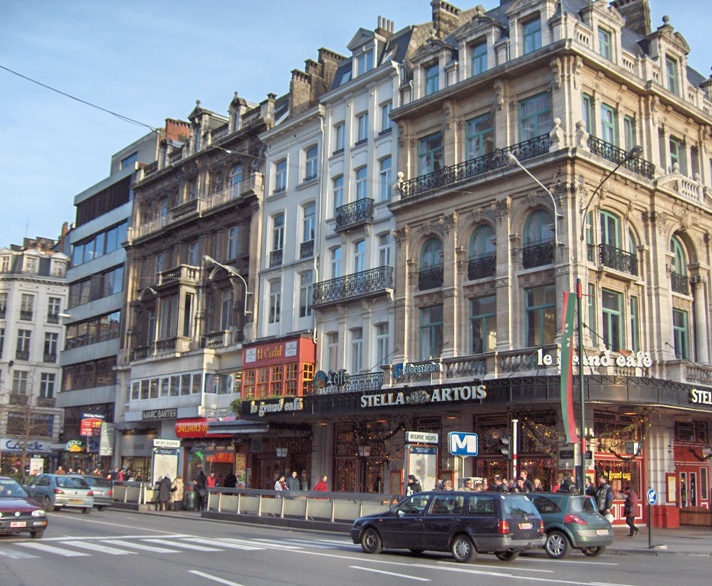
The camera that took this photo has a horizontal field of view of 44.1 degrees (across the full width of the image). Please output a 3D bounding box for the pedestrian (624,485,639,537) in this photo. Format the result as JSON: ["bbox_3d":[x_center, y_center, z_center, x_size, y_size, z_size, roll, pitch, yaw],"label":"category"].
[{"bbox_3d":[8.882,7.050,28.195,0.550,1.620,0.480,6,-13,-21],"label":"pedestrian"}]

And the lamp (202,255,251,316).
[{"bbox_3d":[-6.873,-0.338,46.595,3.200,2.800,0.350,12,-16,-40],"label":"lamp"}]

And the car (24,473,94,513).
[{"bbox_3d":[-12.153,8.087,35.421,1.690,1.390,4.030,11,-15,-39],"label":"car"}]

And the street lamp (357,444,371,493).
[{"bbox_3d":[0.322,7.574,35.197,0.470,2.960,0.470,12,-16,-40],"label":"street lamp"}]

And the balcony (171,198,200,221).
[{"bbox_3d":[-9.976,-4.808,52.470,0.700,0.795,3.636,11,-15,-38],"label":"balcony"}]

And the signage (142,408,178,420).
[{"bbox_3d":[-11.891,7.361,53.148,0.150,0.600,4.400,11,-15,-39],"label":"signage"}]

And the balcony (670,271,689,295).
[{"bbox_3d":[13.566,-0.340,36.902,1.501,0.831,0.200,12,-16,-41],"label":"balcony"}]

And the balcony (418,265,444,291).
[{"bbox_3d":[3.229,-0.650,37.418,0.250,0.880,1.530,12,-16,-40],"label":"balcony"}]

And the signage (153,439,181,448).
[{"bbox_3d":[-8.383,6.695,39.000,1.350,0.360,0.150,11,-15,-39],"label":"signage"}]

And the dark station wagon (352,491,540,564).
[{"bbox_3d":[1.900,5.104,19.393,4.340,1.440,1.710,-10,-16,42],"label":"dark station wagon"}]

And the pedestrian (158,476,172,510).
[{"bbox_3d":[-8.315,8.712,38.360,0.580,1.580,0.400,8,-13,-28],"label":"pedestrian"}]

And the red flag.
[{"bbox_3d":[5.576,1.922,22.929,0.550,4.020,0.250,8,-14,-29],"label":"red flag"}]

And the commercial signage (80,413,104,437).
[{"bbox_3d":[-17.557,8.763,58.386,1.700,1.470,0.200,11,-15,-39],"label":"commercial signage"}]

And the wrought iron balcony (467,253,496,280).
[{"bbox_3d":[4.987,-0.994,34.510,0.200,0.906,1.407,11,-15,-40],"label":"wrought iron balcony"}]

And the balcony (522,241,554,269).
[{"bbox_3d":[6.934,-1.468,33.262,0.250,0.870,1.530,12,-16,-40],"label":"balcony"}]

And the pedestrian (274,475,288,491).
[{"bbox_3d":[-3.113,8.320,36.043,0.400,1.660,0.520,-7,-15,34],"label":"pedestrian"}]

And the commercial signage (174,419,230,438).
[{"bbox_3d":[-8.310,7.492,48.408,0.500,0.970,5.600,11,-15,-39],"label":"commercial signage"}]

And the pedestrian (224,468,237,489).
[{"bbox_3d":[-5.950,9.210,41.462,0.540,1.760,0.380,-3,-13,20],"label":"pedestrian"}]

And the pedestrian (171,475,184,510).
[{"bbox_3d":[-8.134,9.080,39.740,0.500,1.640,0.400,4,-12,-12],"label":"pedestrian"}]

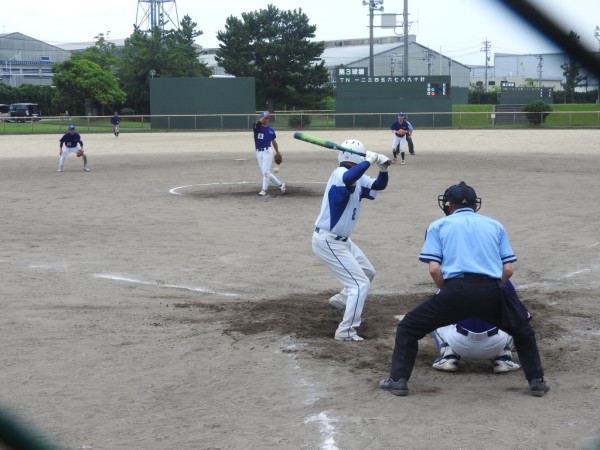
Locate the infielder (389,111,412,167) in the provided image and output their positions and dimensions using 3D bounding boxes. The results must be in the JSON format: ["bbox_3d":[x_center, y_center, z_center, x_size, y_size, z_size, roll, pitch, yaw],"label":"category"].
[{"bbox_3d":[3.208,-2.766,33.200,0.620,1.650,0.500,0,6,5],"label":"infielder"}]

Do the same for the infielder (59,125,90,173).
[{"bbox_3d":[-6.584,-2.240,30.300,0.900,1.380,0.600,-2,6,-11],"label":"infielder"}]

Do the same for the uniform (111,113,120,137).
[{"bbox_3d":[-12.684,-6.850,71.500,0.600,1.700,0.450,-1,6,-8],"label":"uniform"}]

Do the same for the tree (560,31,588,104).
[{"bbox_3d":[34.312,-19.688,130.000,3.600,9.500,3.400,0,6,0],"label":"tree"}]

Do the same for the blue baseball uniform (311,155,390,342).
[{"bbox_3d":[0.401,0.138,8.250,0.600,1.330,0.850,1,6,16],"label":"blue baseball uniform"}]

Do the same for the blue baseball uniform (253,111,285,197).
[{"bbox_3d":[-0.669,-1.500,21.400,0.660,1.750,0.550,-1,6,-3],"label":"blue baseball uniform"}]

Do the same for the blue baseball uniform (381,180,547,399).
[{"bbox_3d":[1.002,0.365,6.450,0.980,1.260,0.720,-1,6,-3],"label":"blue baseball uniform"}]

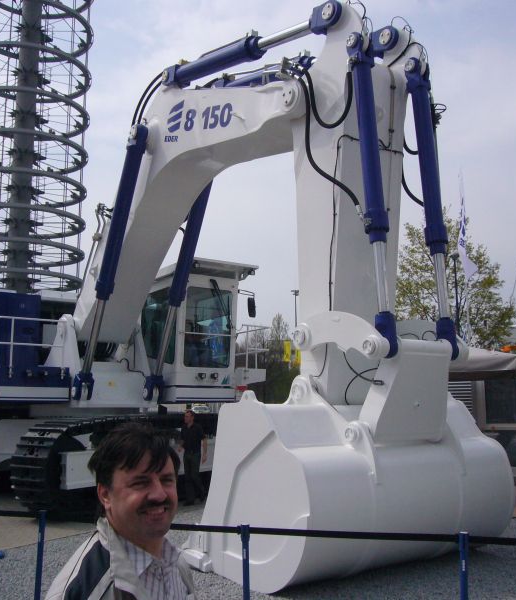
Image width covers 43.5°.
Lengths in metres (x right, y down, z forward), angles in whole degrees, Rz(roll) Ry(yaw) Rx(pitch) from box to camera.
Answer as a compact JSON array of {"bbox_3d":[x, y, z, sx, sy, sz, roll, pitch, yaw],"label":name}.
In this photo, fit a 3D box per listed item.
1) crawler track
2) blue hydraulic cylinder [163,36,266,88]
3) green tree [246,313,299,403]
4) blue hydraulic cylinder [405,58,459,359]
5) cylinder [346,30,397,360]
[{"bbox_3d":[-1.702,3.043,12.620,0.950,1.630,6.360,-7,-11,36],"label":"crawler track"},{"bbox_3d":[-0.763,-3.793,10.450,0.360,0.380,3.050,6,2,-35],"label":"blue hydraulic cylinder"},{"bbox_3d":[1.169,4.927,44.788,4.200,8.200,4.200,0,-9,0],"label":"green tree"},{"bbox_3d":[2.072,-1.169,7.690,0.310,3.770,0.320,6,-16,-35],"label":"blue hydraulic cylinder"},{"bbox_3d":[1.272,-1.258,7.132,0.310,3.770,0.320,6,-16,-35],"label":"cylinder"}]

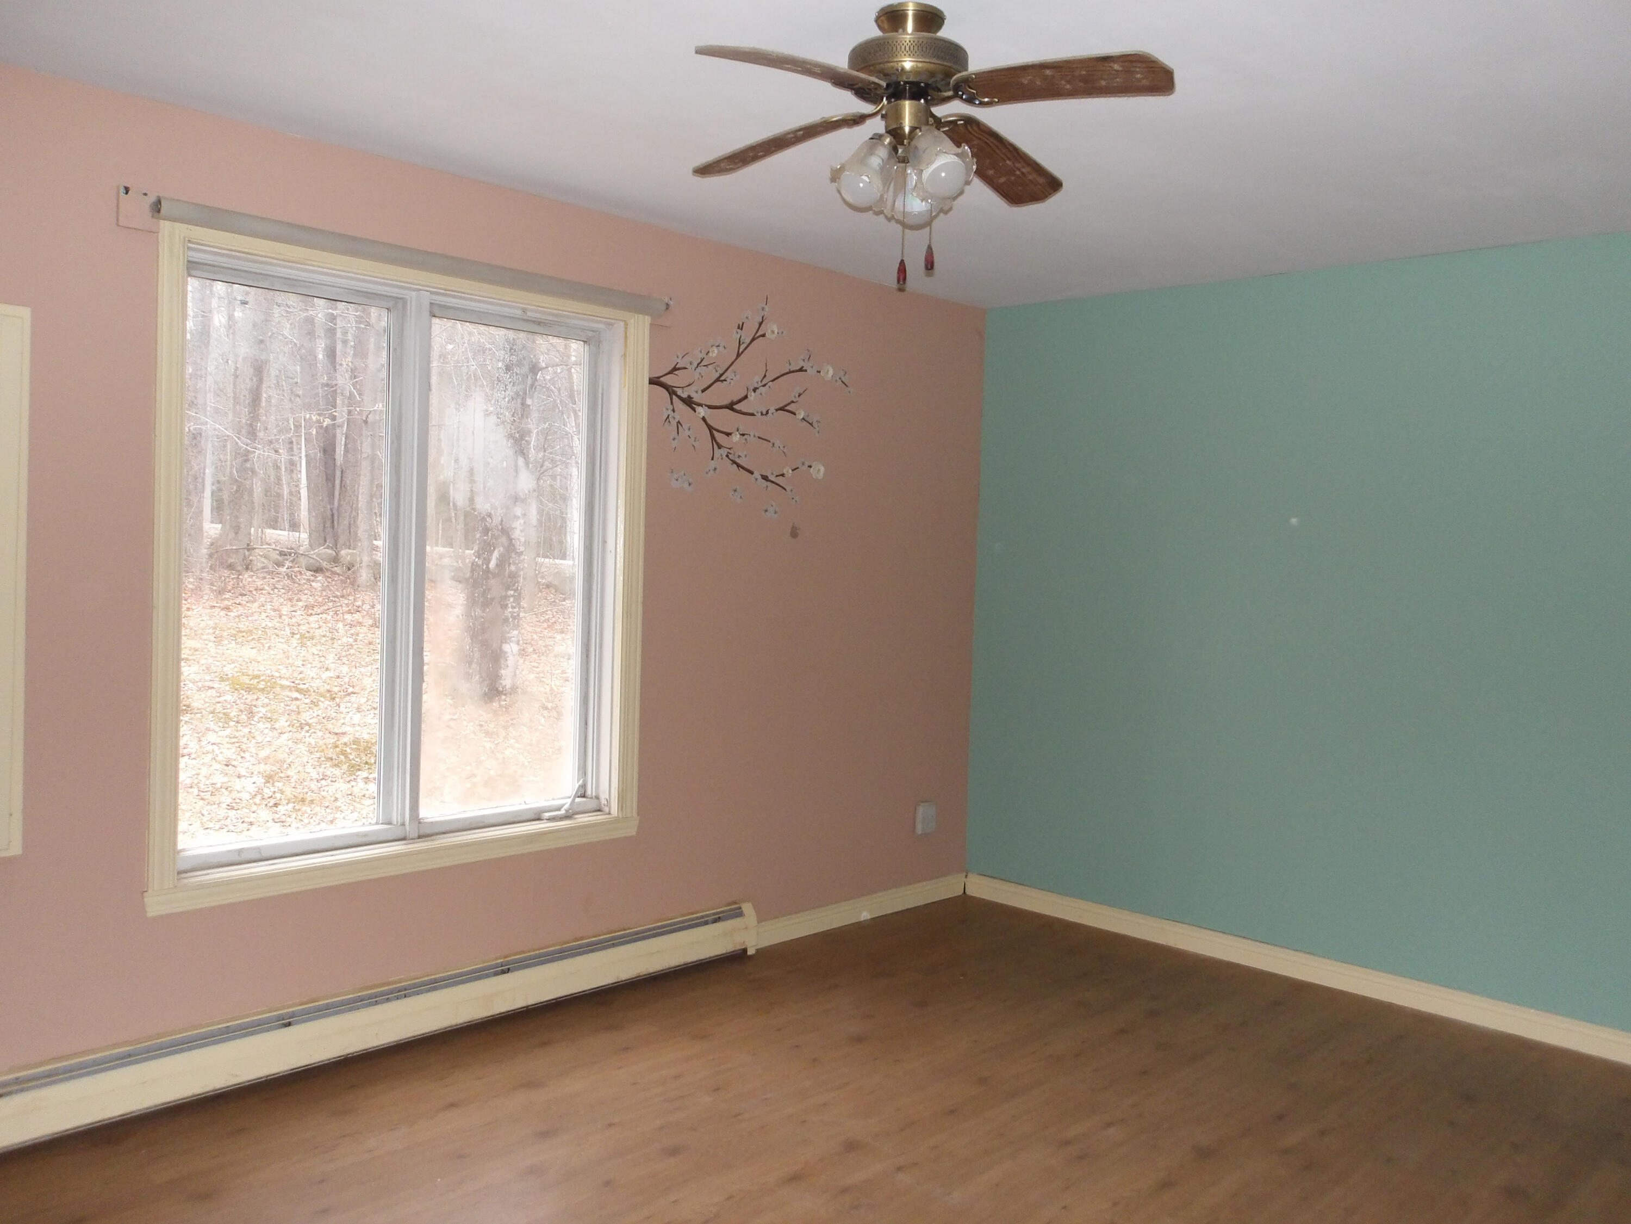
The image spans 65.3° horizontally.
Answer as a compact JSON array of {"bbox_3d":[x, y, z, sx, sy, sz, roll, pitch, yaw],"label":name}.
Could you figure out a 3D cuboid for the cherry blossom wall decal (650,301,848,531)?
[{"bbox_3d":[-0.198,-0.674,4.326,0.915,0.796,0.010,-1,4,-45],"label":"cherry blossom wall decal"}]

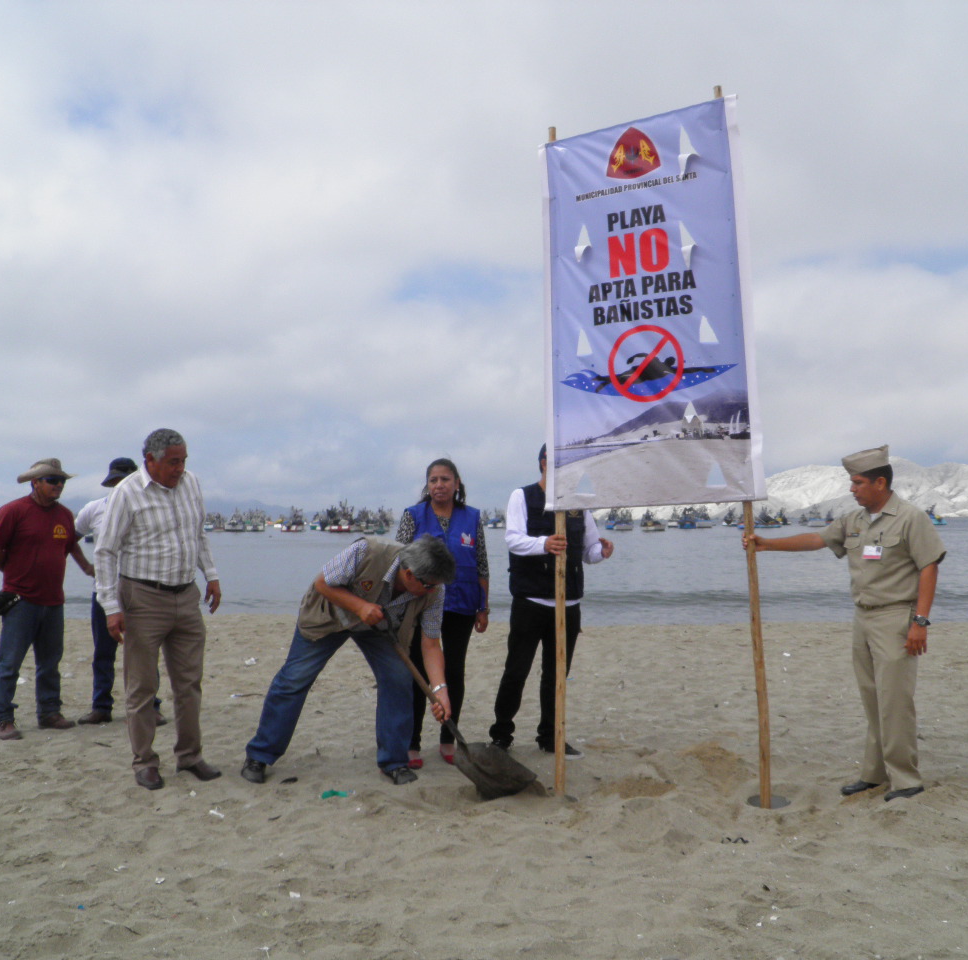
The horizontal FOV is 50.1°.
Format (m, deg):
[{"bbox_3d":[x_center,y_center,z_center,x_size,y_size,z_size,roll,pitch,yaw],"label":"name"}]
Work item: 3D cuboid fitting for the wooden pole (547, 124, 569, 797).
[{"bbox_3d":[0.347,-0.154,4.955,0.055,3.242,0.055,0,-7,0],"label":"wooden pole"}]

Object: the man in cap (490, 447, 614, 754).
[{"bbox_3d":[0.373,0.620,5.524,0.630,1.670,0.480,0,-2,-14],"label":"man in cap"}]

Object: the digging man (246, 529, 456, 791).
[{"bbox_3d":[-0.682,0.861,5.052,0.880,1.180,0.760,-2,-3,35],"label":"digging man"}]

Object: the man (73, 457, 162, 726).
[{"bbox_3d":[-2.312,0.693,6.651,0.640,1.690,0.420,1,-2,-28],"label":"man"}]

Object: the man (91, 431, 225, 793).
[{"bbox_3d":[-1.590,0.598,5.051,0.400,1.700,0.580,-2,-3,42],"label":"man"}]

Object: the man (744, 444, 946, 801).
[{"bbox_3d":[1.718,0.651,4.838,0.800,1.670,0.560,1,-3,-35],"label":"man"}]

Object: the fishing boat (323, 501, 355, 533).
[{"bbox_3d":[-26.489,6.645,188.500,5.000,5.700,9.000,-1,-2,15],"label":"fishing boat"}]

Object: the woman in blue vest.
[{"bbox_3d":[-0.215,0.667,5.370,0.500,1.590,0.340,0,-2,-4],"label":"woman in blue vest"}]

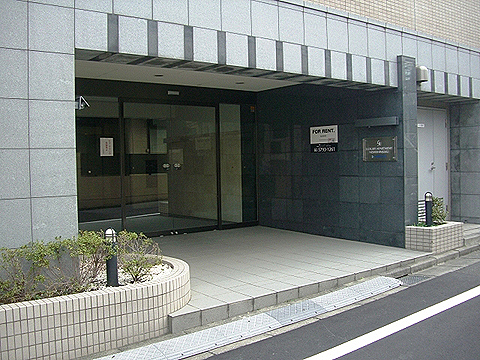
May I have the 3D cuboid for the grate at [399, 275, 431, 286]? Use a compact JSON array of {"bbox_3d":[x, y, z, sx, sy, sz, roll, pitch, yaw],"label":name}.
[{"bbox_3d":[1.970,1.168,6.088,0.440,0.030,0.270,-3,3,-39],"label":"grate"}]

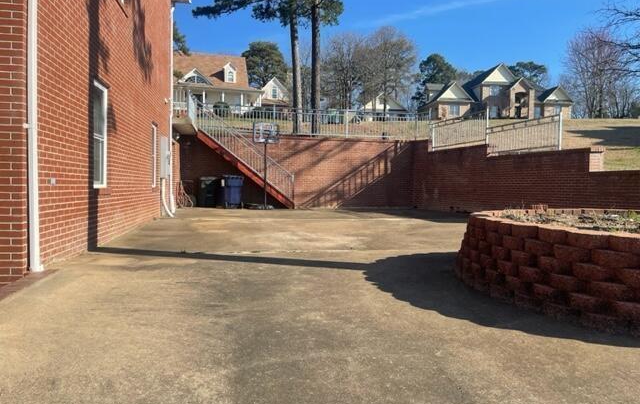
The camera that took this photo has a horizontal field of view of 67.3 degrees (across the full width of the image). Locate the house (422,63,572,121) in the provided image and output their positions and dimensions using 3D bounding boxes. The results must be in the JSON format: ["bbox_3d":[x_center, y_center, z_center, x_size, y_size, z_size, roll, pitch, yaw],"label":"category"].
[{"bbox_3d":[30.000,-19.000,85.500,23.500,10.000,14.500,0,2,-3],"label":"house"}]

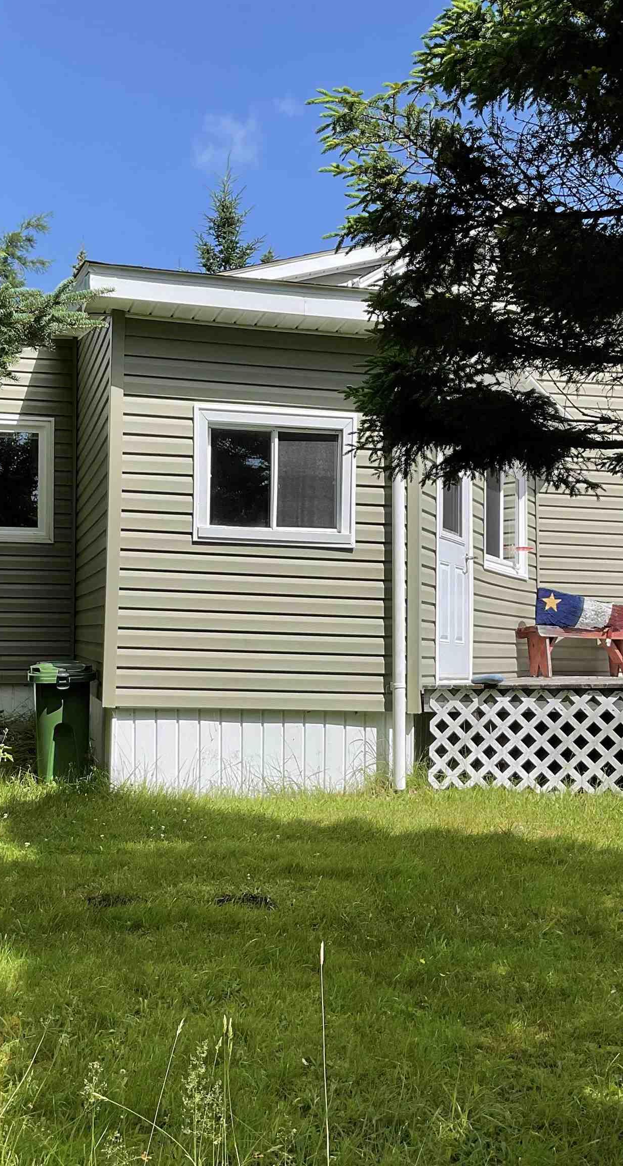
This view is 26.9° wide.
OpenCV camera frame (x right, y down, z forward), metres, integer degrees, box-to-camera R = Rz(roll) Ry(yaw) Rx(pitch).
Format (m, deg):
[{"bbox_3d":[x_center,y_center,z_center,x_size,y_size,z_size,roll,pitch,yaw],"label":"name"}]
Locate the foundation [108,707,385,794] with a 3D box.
[{"bbox_3d":[-0.351,1.012,7.780,1.703,0.509,0.120,1,-3,-12],"label":"foundation"}]

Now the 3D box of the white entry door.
[{"bbox_3d":[0.984,-0.358,8.915,0.100,2.080,0.900,-1,-4,21],"label":"white entry door"}]

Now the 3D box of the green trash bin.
[{"bbox_3d":[-1.523,0.845,7.944,0.410,0.740,0.440,1,-3,-11],"label":"green trash bin"}]

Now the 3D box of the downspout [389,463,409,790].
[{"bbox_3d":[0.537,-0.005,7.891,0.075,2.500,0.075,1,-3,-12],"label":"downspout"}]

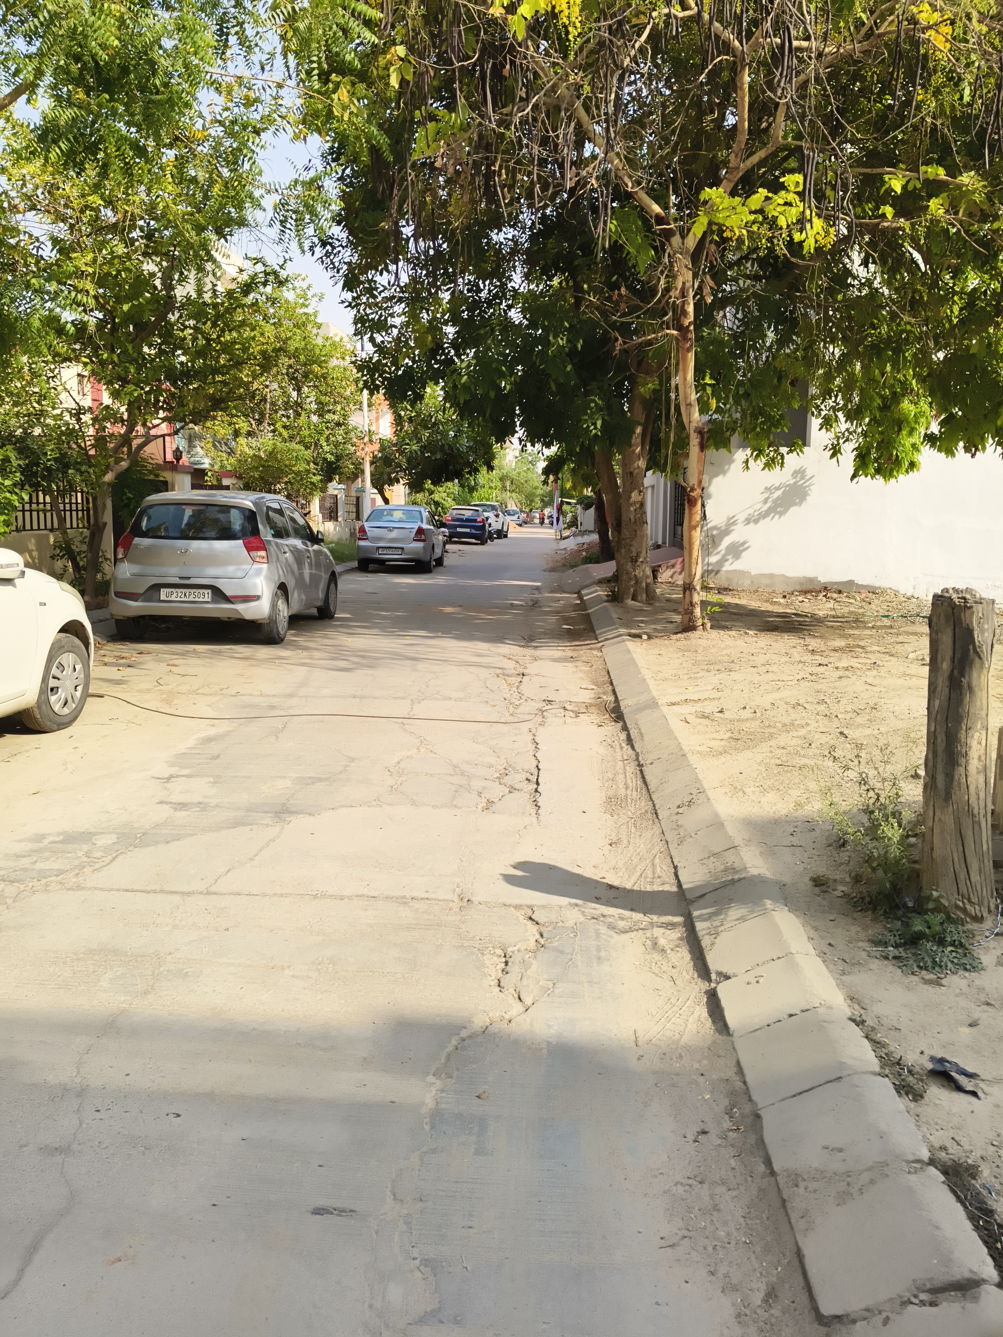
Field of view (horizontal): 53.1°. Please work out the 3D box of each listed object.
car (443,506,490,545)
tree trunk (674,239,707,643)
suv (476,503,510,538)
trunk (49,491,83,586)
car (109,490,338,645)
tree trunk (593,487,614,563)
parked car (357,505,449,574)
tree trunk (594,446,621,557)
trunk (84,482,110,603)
[{"bbox_3d":[-1.403,-6.020,42.211,1.750,1.510,3.990,1,9,2],"label":"car"},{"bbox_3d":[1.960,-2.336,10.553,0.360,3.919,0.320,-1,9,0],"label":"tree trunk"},{"bbox_3d":[-0.630,-7.082,48.161,1.820,1.660,4.350,1,9,4],"label":"suv"},{"bbox_3d":[-5.455,-1.615,12.609,0.260,1.220,0.220,-6,9,1],"label":"trunk"},{"bbox_3d":[-2.960,-1.228,11.368,1.660,1.550,3.620,1,9,3],"label":"car"},{"bbox_3d":[2.438,-3.450,24.160,0.400,1.853,0.350,-3,9,1],"label":"tree trunk"},{"bbox_3d":[-2.329,-3.138,23.986,1.710,1.510,4.270,1,9,2],"label":"parked car"},{"bbox_3d":[1.513,-2.354,14.184,0.330,1.540,0.300,-4,9,1],"label":"tree trunk"},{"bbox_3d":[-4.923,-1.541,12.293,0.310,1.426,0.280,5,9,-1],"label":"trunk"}]

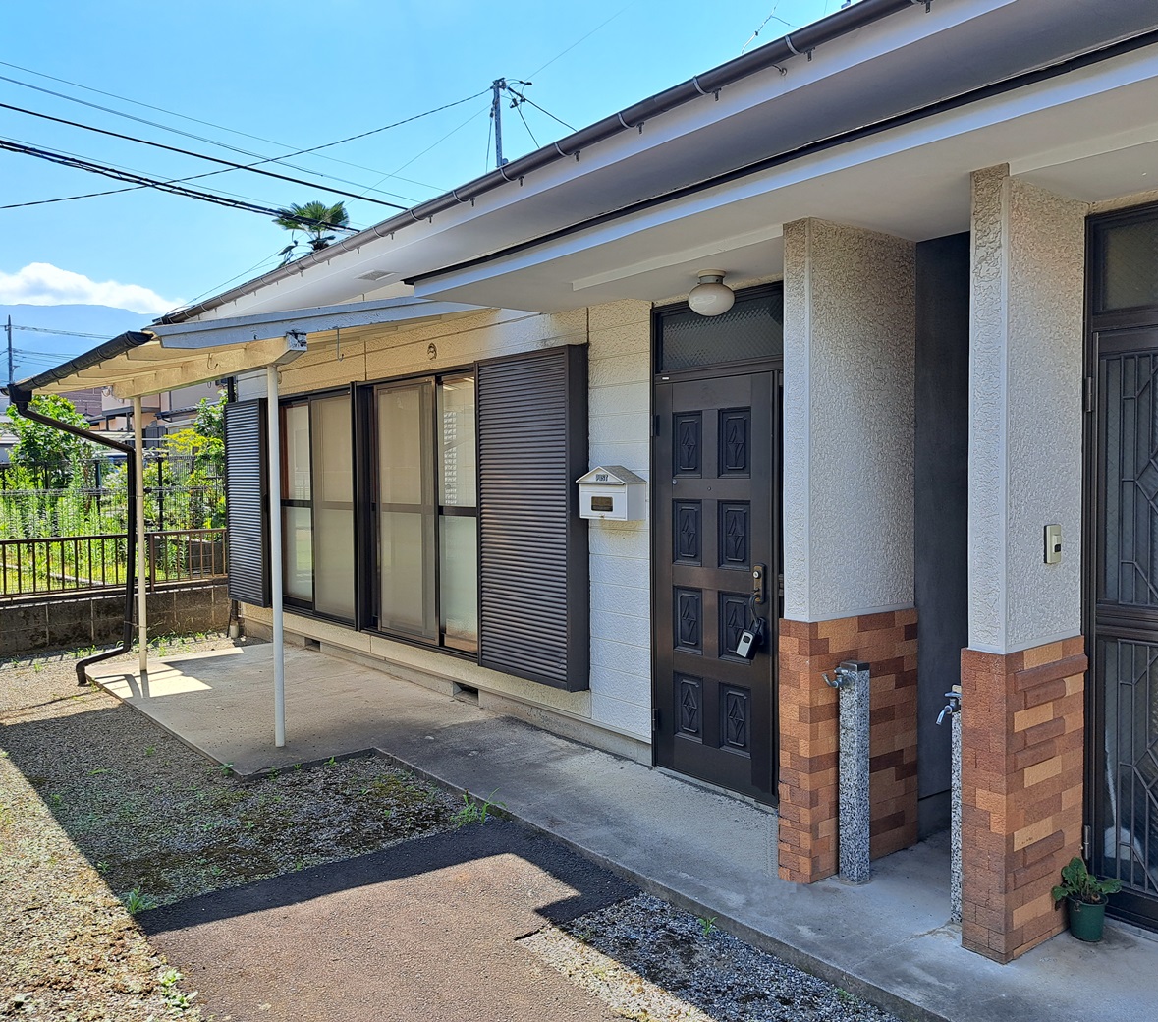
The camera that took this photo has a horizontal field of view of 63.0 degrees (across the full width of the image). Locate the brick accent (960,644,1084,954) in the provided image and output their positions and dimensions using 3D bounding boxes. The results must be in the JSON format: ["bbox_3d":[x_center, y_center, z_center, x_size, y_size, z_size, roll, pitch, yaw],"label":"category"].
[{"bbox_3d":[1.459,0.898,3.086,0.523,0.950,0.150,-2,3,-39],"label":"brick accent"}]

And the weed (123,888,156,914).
[{"bbox_3d":[-1.610,1.429,3.460,0.100,0.080,0.105,-2,3,-39],"label":"weed"}]

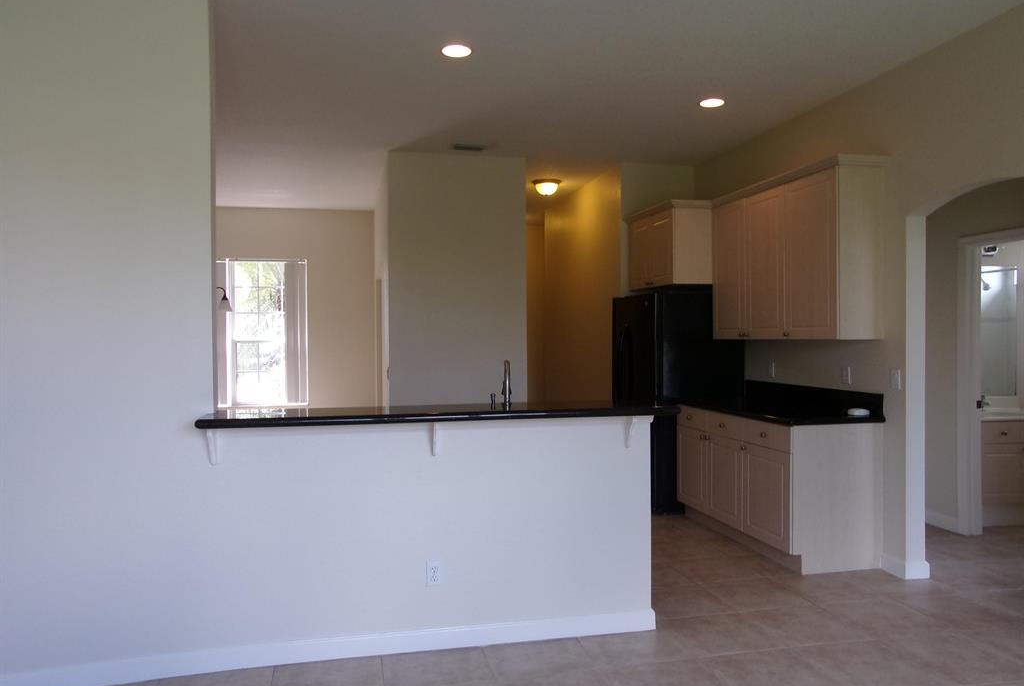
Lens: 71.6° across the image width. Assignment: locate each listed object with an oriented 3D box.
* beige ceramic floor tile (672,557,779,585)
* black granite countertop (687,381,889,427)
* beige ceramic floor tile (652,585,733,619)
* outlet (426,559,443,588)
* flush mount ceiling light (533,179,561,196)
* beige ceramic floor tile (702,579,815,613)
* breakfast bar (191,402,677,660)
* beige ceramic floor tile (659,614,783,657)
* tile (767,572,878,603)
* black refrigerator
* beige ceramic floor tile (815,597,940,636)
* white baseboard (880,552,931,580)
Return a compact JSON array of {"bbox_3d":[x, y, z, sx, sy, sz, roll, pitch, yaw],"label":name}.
[{"bbox_3d":[1.272,1.392,4.365,0.450,0.012,0.450,0,0,-13],"label":"beige ceramic floor tile"},{"bbox_3d":[1.790,0.413,5.064,0.637,0.200,1.561,0,0,-13],"label":"black granite countertop"},{"bbox_3d":[0.897,1.391,3.817,0.445,0.012,0.438,0,0,-12],"label":"beige ceramic floor tile"},{"bbox_3d":[-0.351,1.042,3.208,0.071,0.116,0.012,0,0,-13],"label":"outlet"},{"bbox_3d":[0.361,-1.607,7.371,0.311,0.150,0.311,0,0,0],"label":"flush mount ceiling light"},{"bbox_3d":[1.346,1.393,3.961,0.450,0.012,0.450,0,0,-13],"label":"beige ceramic floor tile"},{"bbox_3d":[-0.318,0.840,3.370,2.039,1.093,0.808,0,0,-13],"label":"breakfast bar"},{"bbox_3d":[0.992,1.390,3.384,0.445,0.012,0.438,0,0,-12],"label":"beige ceramic floor tile"},{"bbox_3d":[1.765,1.393,4.081,0.450,0.012,0.450,0,0,-13],"label":"tile"},{"bbox_3d":[1.411,0.490,6.260,0.763,1.783,0.916,0,0,-13],"label":"black refrigerator"},{"bbox_3d":[1.873,1.391,3.579,0.445,0.012,0.438,0,0,-12],"label":"beige ceramic floor tile"},{"bbox_3d":[2.361,1.338,4.314,0.152,0.099,0.199,0,0,-13],"label":"white baseboard"}]

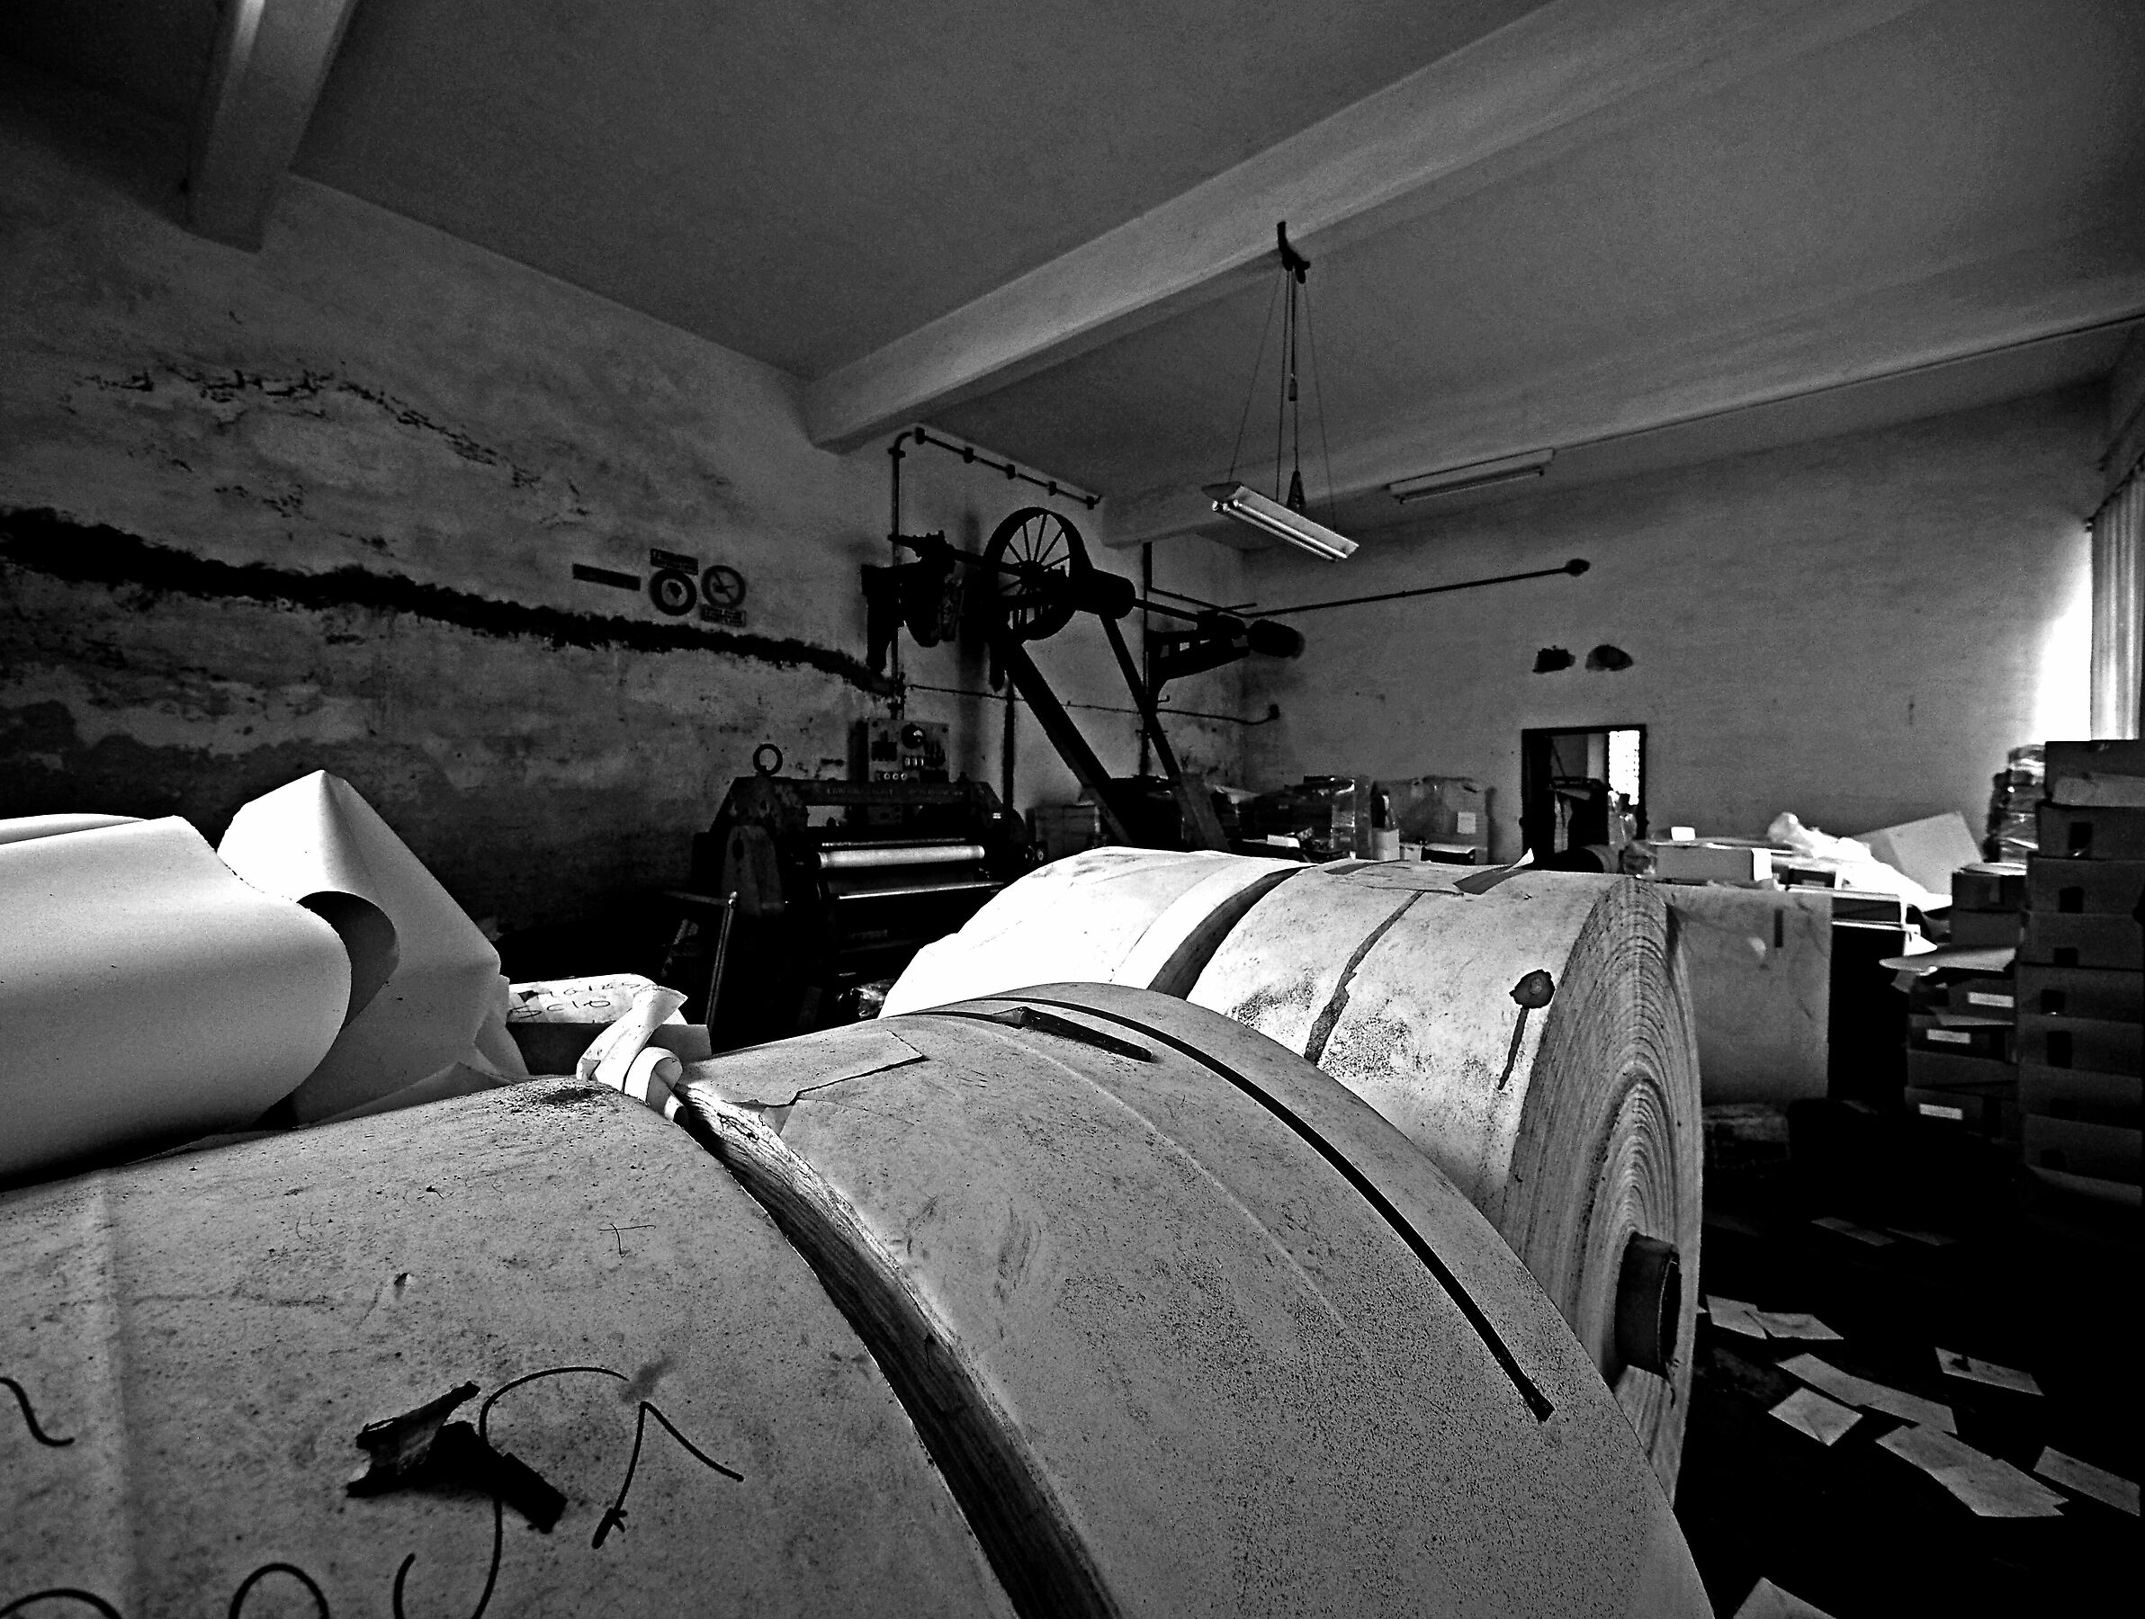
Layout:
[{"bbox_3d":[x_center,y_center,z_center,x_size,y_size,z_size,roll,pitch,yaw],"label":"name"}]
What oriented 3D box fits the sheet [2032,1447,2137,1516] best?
[{"bbox_3d":[1.927,1.262,1.639,0.109,0.008,0.157,-2,2,-37],"label":"sheet"}]

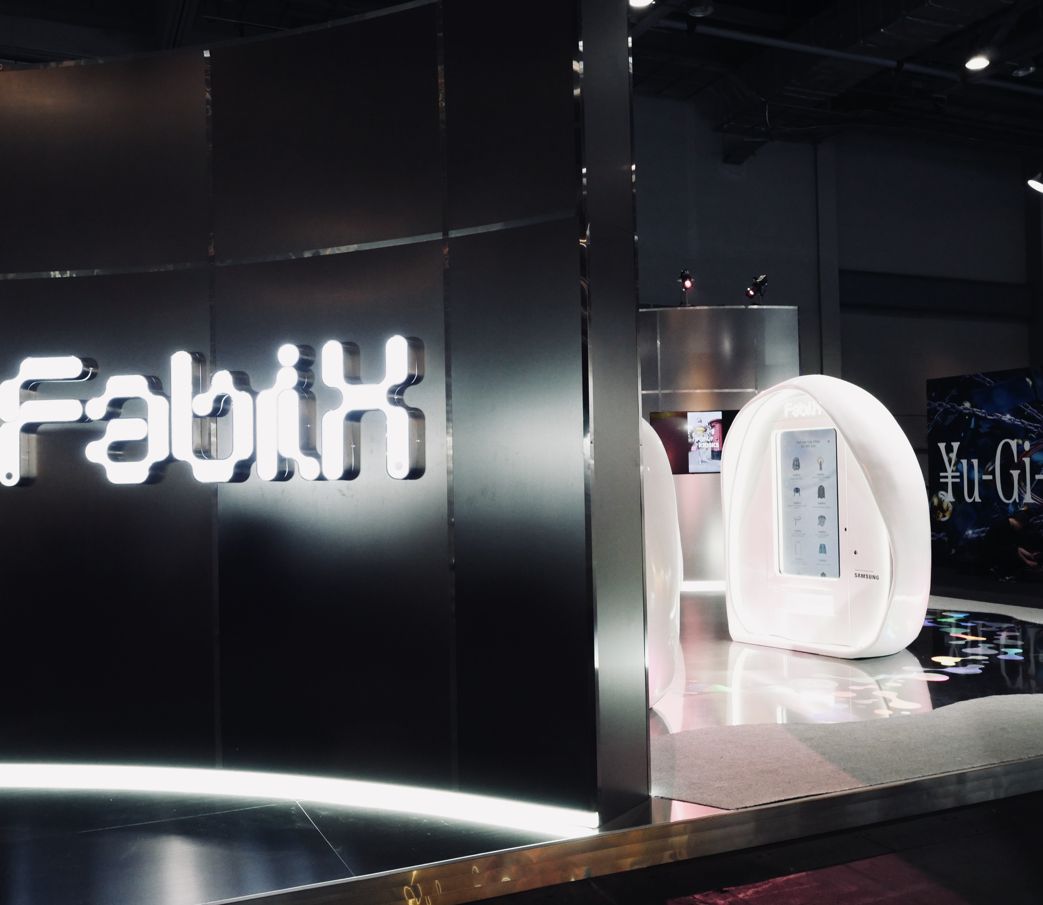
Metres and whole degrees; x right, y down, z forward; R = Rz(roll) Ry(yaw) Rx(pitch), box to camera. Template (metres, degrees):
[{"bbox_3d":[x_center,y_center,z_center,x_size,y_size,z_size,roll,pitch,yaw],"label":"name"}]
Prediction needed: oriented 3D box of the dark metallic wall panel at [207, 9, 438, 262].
[{"bbox_3d":[-0.928,-1.466,4.891,1.229,1.034,0.060,-2,-2,21],"label":"dark metallic wall panel"}]

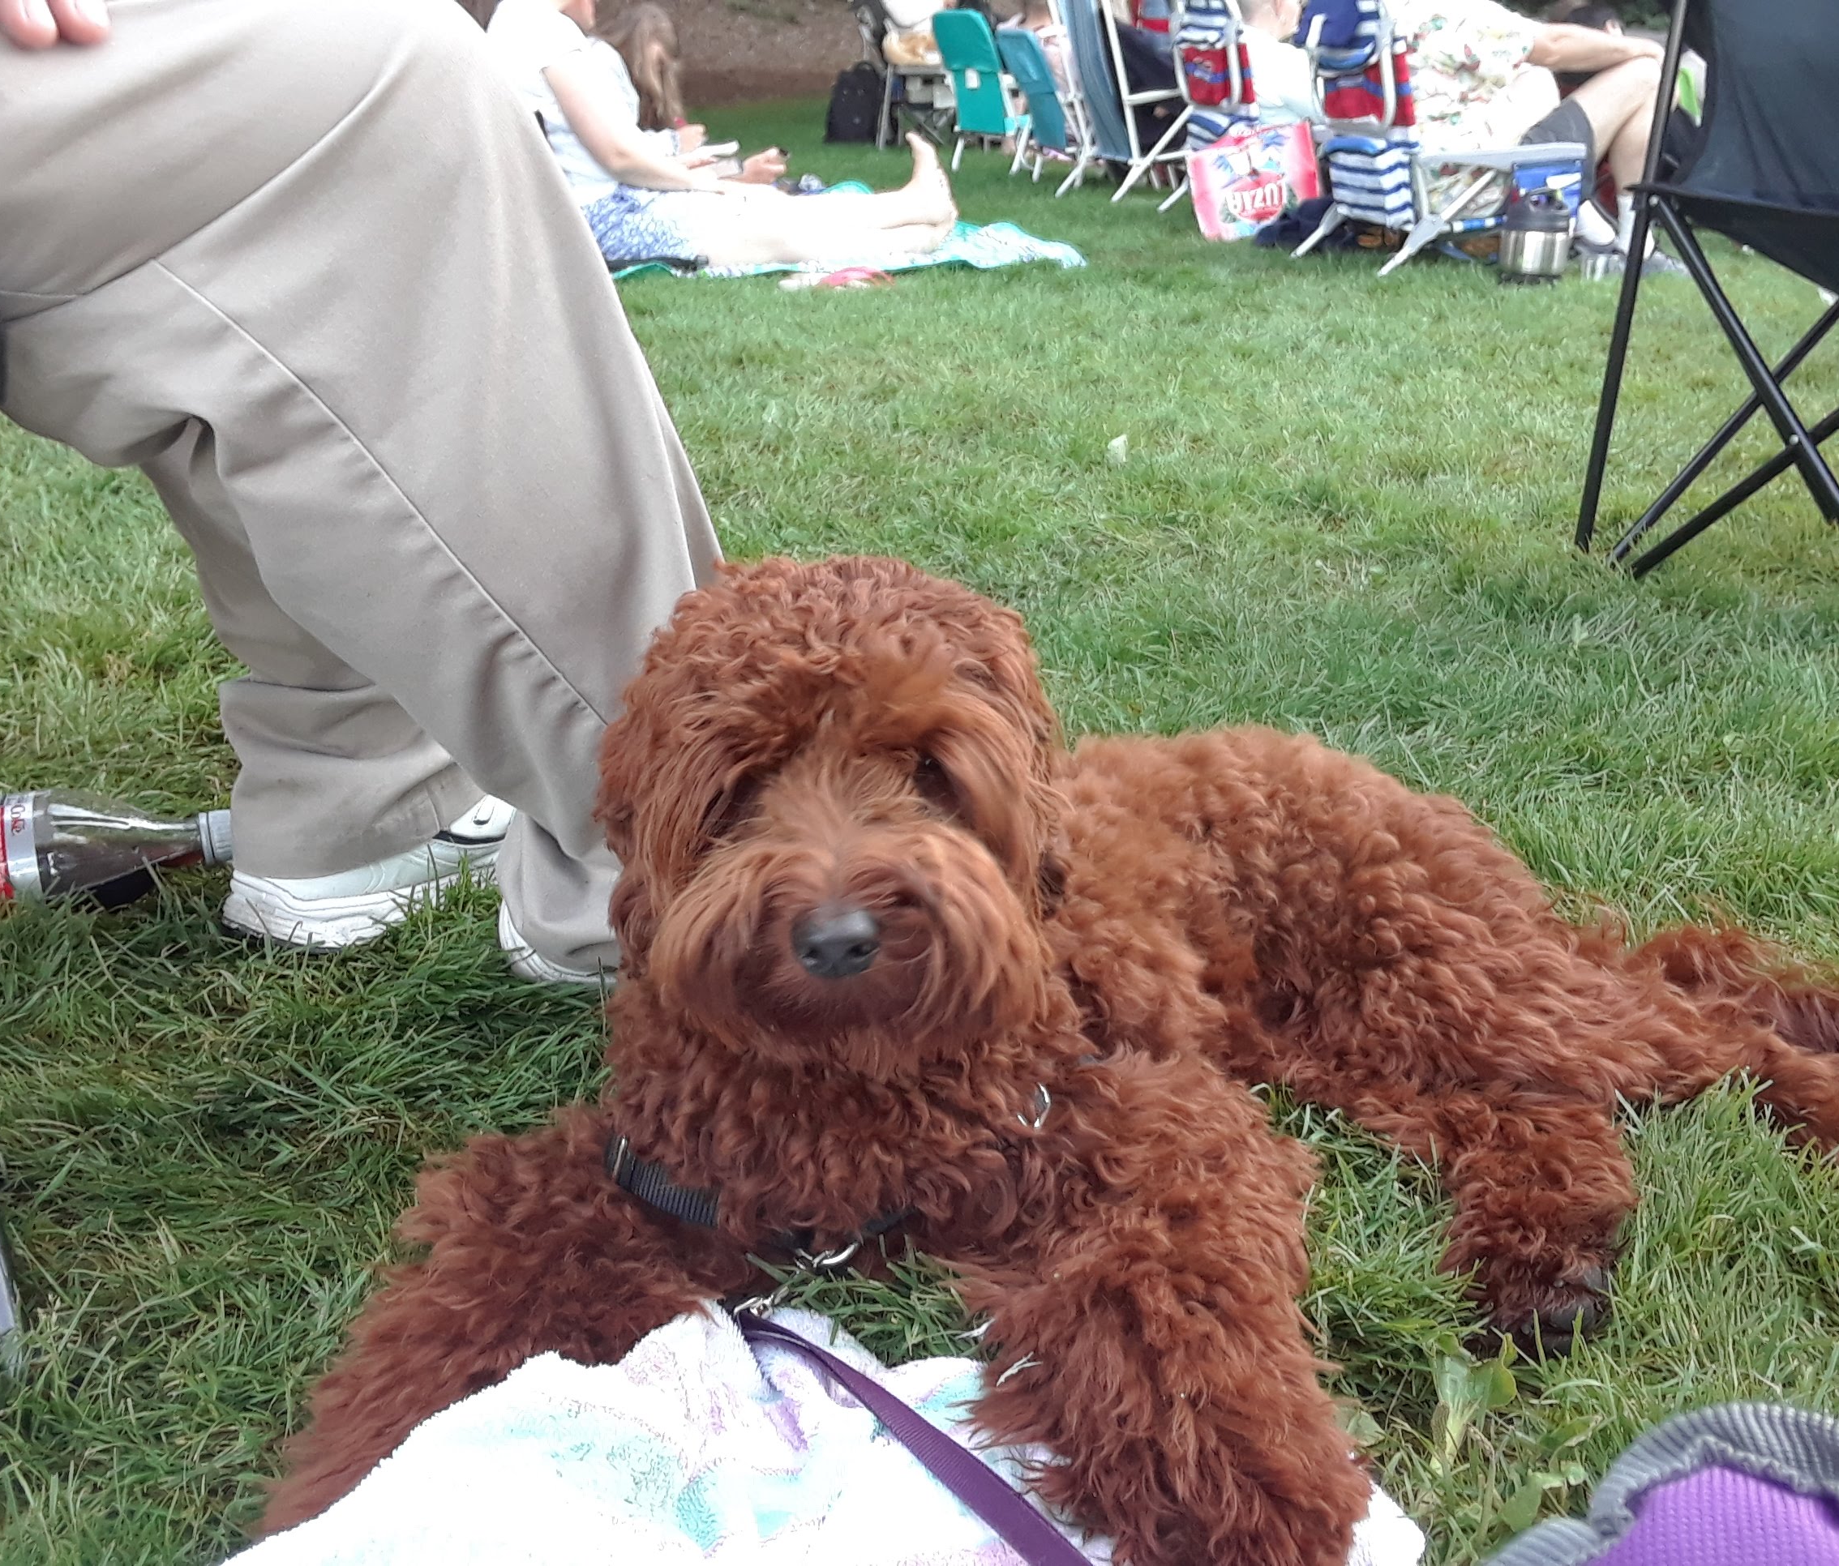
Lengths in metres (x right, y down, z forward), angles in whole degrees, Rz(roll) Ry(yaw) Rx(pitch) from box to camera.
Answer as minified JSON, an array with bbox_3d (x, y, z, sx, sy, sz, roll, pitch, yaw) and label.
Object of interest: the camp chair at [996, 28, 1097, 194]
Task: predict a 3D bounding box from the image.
[{"bbox_3d":[0.685,-2.683,7.121,0.640,0.620,0.520,-8,24,-19],"label":"camp chair"}]

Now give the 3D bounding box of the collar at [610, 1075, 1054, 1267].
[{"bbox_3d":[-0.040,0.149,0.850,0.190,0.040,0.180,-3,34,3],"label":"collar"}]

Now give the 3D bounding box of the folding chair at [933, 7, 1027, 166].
[{"bbox_3d":[0.422,-2.992,7.791,0.600,0.680,0.520,-14,26,-31],"label":"folding chair"}]

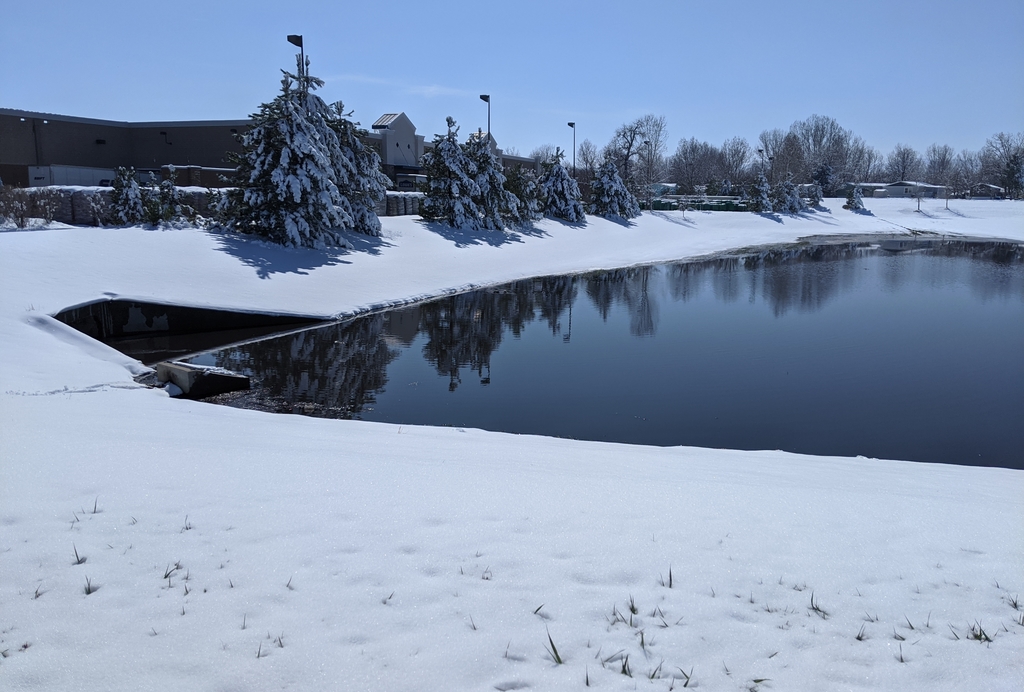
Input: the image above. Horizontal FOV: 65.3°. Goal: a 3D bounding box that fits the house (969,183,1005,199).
[{"bbox_3d":[132.166,-43.083,222.000,9.400,4.640,10.500,6,11,30],"label":"house"}]

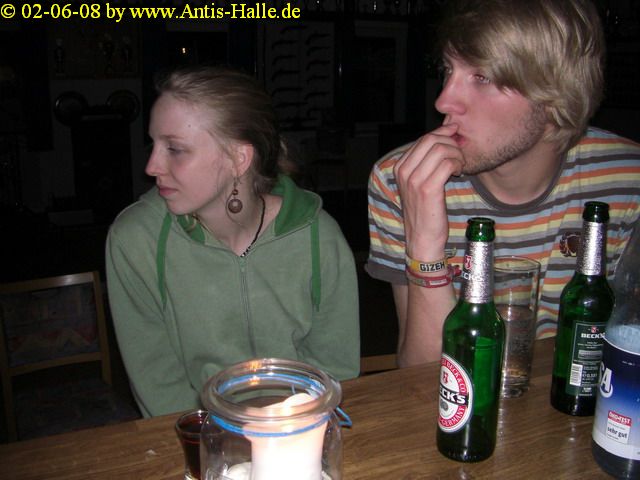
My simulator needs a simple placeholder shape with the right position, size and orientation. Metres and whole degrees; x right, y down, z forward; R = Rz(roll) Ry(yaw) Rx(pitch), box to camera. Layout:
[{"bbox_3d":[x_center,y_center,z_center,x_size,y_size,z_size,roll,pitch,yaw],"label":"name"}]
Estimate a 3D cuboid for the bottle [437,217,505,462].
[{"bbox_3d":[0.151,0.091,0.692,0.061,0.237,0.061,-5,14,-25],"label":"bottle"}]

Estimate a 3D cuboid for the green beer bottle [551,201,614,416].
[{"bbox_3d":[0.302,0.071,0.793,0.061,0.237,0.061,1,13,3],"label":"green beer bottle"}]

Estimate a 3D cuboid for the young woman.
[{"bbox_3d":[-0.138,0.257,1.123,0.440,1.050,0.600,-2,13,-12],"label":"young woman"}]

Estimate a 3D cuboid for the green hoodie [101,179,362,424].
[{"bbox_3d":[-0.137,0.138,1.127,0.420,0.480,0.340,-2,13,-12],"label":"green hoodie"}]

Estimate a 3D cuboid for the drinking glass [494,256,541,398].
[{"bbox_3d":[0.227,0.105,0.847,0.064,0.156,0.064,1,13,0],"label":"drinking glass"}]

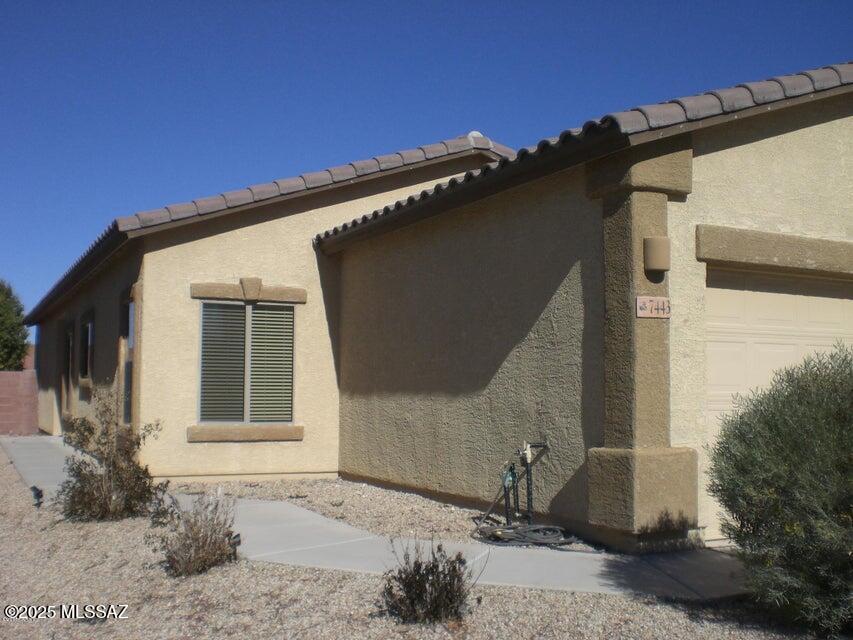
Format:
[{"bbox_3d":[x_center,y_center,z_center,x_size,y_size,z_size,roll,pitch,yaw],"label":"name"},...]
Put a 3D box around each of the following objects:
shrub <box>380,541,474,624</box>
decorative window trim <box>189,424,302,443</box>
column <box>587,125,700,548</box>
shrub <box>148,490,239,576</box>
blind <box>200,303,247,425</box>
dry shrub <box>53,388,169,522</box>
[{"bbox_3d":[0.006,1.368,4.999,0.485,0.388,0.437,0,-5,0],"label":"shrub"},{"bbox_3d":[-2.230,1.401,11.591,1.461,0.194,0.088,3,-5,-27],"label":"decorative window trim"},{"bbox_3d":[1.673,0.156,7.336,0.611,3.179,0.555,3,-5,-27],"label":"column"},{"bbox_3d":[-1.562,1.393,6.302,0.586,0.496,0.527,1,-5,-14],"label":"shrub"},{"bbox_3d":[-2.523,0.535,11.606,0.567,1.458,0.060,3,-5,-27],"label":"blind"},{"bbox_3d":[-3.034,1.255,9.076,1.066,1.186,0.981,2,-5,-18],"label":"dry shrub"}]

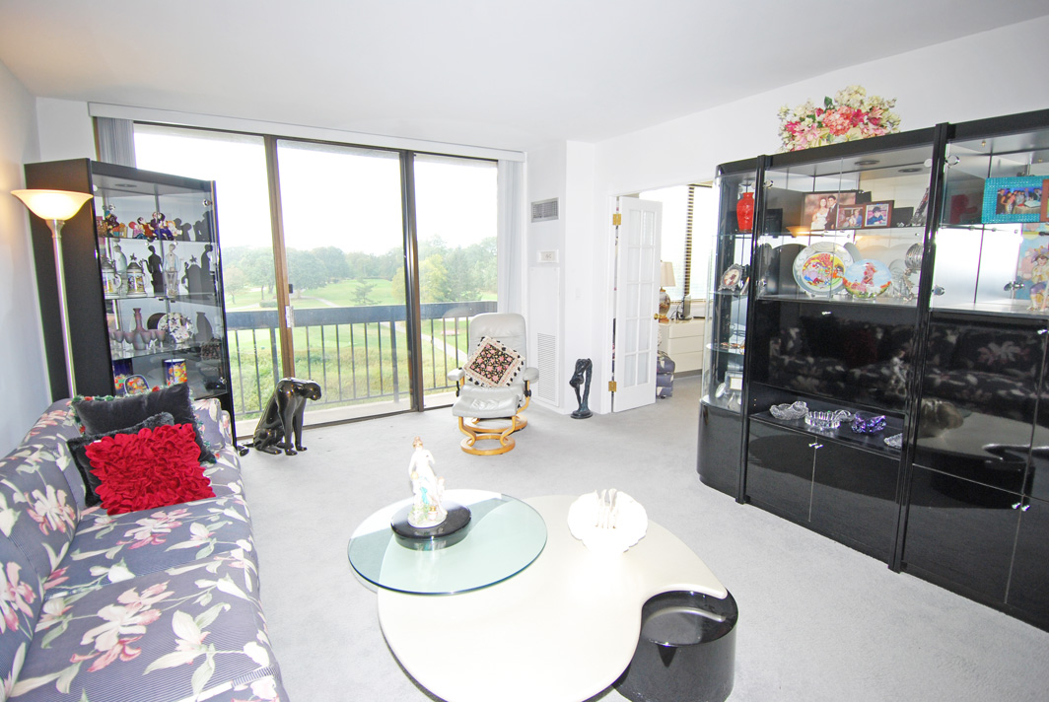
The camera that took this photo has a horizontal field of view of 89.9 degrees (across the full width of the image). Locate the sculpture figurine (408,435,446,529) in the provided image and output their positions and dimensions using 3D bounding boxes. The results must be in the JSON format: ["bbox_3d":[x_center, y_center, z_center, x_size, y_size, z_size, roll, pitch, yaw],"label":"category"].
[{"bbox_3d":[-0.384,0.493,2.038,0.145,0.335,0.130,-2,9,-11],"label":"sculpture figurine"}]

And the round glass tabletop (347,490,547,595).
[{"bbox_3d":[-0.292,0.710,2.040,0.765,0.014,0.765,0,9,0],"label":"round glass tabletop"}]

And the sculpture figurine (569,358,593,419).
[{"bbox_3d":[0.543,0.348,4.989,0.220,0.545,0.200,1,10,6],"label":"sculpture figurine"}]

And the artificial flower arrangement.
[{"bbox_3d":[1.637,-1.209,2.792,0.300,0.310,0.600,-6,11,-31],"label":"artificial flower arrangement"}]

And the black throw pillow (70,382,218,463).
[{"bbox_3d":[-1.794,0.385,2.501,0.470,0.430,0.150,-6,-4,-32],"label":"black throw pillow"}]

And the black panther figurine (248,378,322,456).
[{"bbox_3d":[-1.828,0.496,3.984,0.580,0.570,0.210,4,10,24],"label":"black panther figurine"}]

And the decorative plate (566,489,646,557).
[{"bbox_3d":[0.322,0.661,2.030,0.290,0.110,0.280,1,9,9],"label":"decorative plate"}]

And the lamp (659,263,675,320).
[{"bbox_3d":[1.738,-0.740,6.564,0.350,0.757,0.350,-6,11,-31],"label":"lamp"}]

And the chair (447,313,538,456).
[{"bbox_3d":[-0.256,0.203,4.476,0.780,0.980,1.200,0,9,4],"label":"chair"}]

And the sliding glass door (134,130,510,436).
[{"bbox_3d":[-1.537,-0.568,4.710,3.296,2.445,0.120,-6,11,-32],"label":"sliding glass door"}]

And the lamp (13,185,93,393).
[{"bbox_3d":[-2.521,0.057,2.970,0.330,1.820,0.330,-6,11,-31],"label":"lamp"}]

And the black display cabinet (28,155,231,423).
[{"bbox_3d":[-2.596,-0.162,3.626,0.490,2.030,0.880,2,10,14],"label":"black display cabinet"}]

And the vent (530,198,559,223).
[{"bbox_3d":[0.187,-1.348,5.062,0.025,0.195,0.459,-6,11,-31],"label":"vent"}]

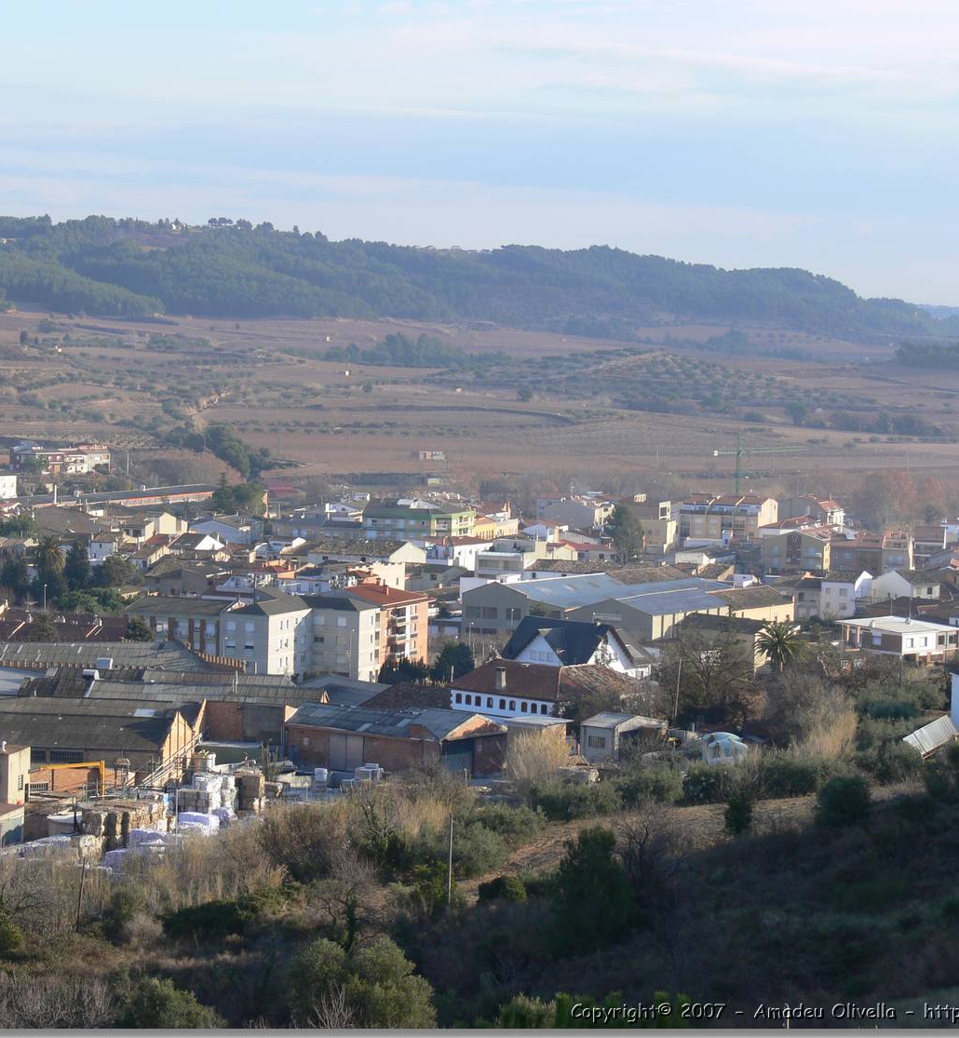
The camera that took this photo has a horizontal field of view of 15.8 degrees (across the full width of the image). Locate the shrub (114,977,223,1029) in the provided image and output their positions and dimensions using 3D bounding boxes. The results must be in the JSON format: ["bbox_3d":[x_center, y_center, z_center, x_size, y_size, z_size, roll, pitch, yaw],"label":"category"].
[{"bbox_3d":[-13.476,21.423,150.000,4.600,3.000,4.300,1,3,0],"label":"shrub"}]

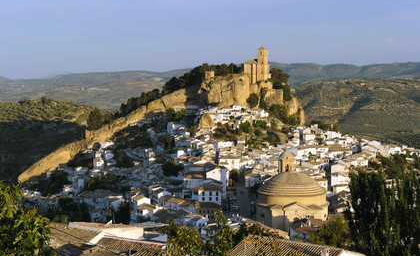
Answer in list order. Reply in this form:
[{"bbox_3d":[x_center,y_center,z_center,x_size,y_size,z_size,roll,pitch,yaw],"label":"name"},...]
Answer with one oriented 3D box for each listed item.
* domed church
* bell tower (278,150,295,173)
[{"bbox_3d":[39.803,29.865,352.939,35.500,34.167,49.000,0,3,-1],"label":"domed church"},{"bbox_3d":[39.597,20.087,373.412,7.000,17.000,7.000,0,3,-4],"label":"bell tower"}]

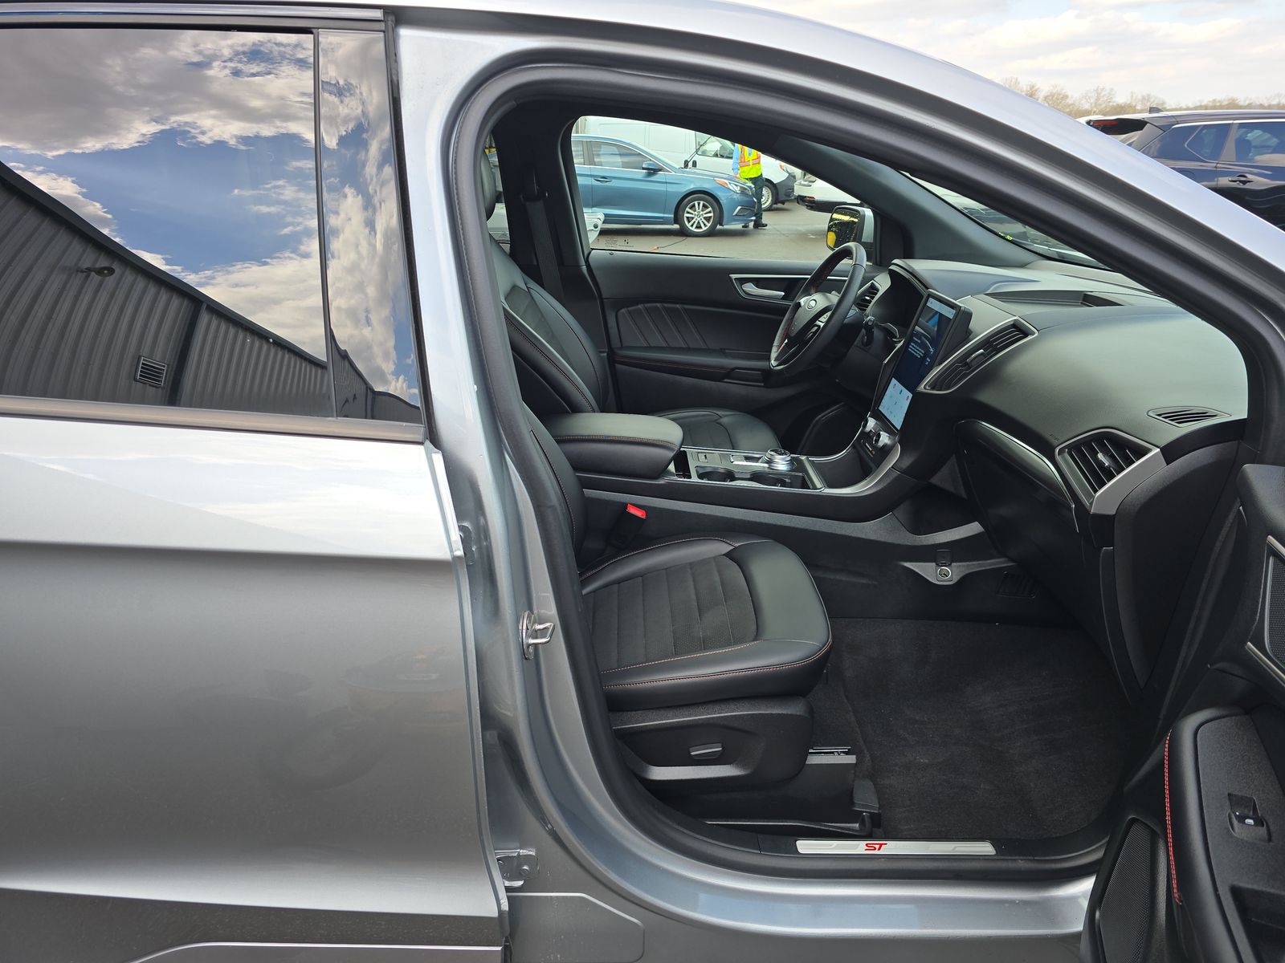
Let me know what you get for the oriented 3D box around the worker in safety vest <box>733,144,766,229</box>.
[{"bbox_3d":[1.905,-5.264,14.671,0.530,1.750,0.380,-12,25,-27],"label":"worker in safety vest"}]

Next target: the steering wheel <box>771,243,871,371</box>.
[{"bbox_3d":[0.458,-0.429,2.155,0.110,0.370,0.370,30,19,-12],"label":"steering wheel"}]

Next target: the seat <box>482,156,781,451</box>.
[{"bbox_3d":[-0.076,-0.350,2.161,0.845,0.930,0.530,0,22,0],"label":"seat"}]

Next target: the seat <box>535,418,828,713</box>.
[{"bbox_3d":[-0.077,-0.055,1.471,0.830,0.920,0.530,0,22,0],"label":"seat"}]

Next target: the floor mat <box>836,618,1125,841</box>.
[{"bbox_3d":[0.643,0.451,1.633,0.510,0.080,0.520,0,22,0],"label":"floor mat"}]

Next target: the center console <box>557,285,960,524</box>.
[{"bbox_3d":[0.165,-0.155,1.837,0.920,0.470,0.280,0,22,0],"label":"center console"}]

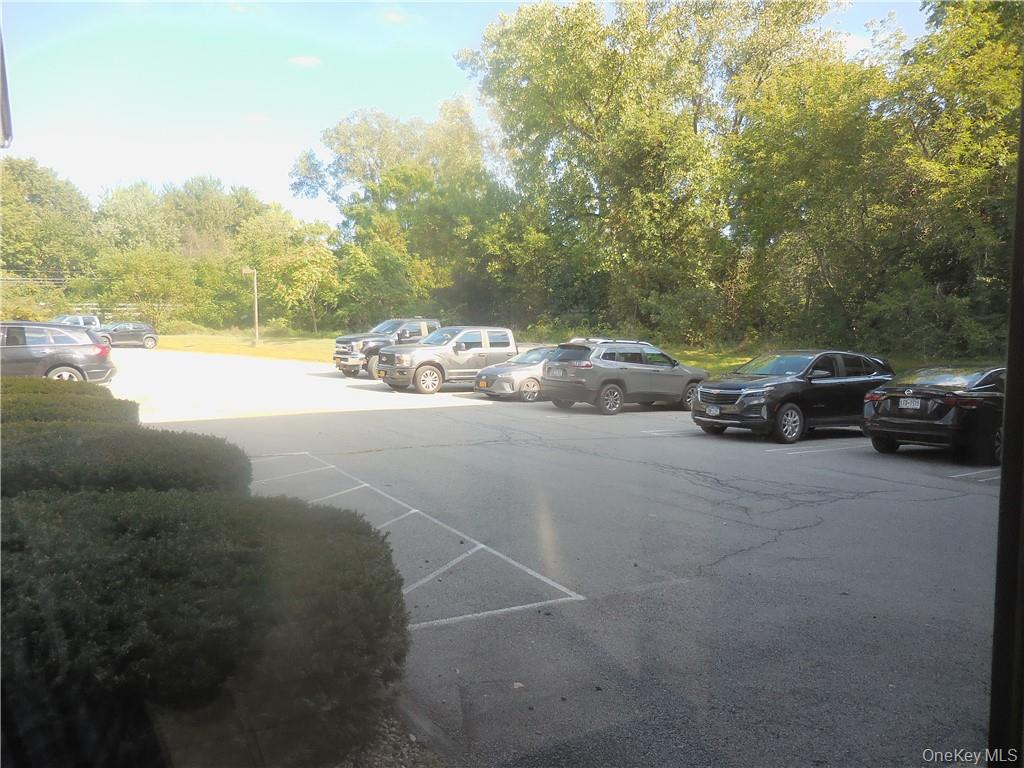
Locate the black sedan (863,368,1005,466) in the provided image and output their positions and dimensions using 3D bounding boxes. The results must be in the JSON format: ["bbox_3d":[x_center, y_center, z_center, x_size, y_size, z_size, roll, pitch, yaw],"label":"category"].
[{"bbox_3d":[7.852,0.467,12.627,4.640,1.446,1.816,-2,5,-39],"label":"black sedan"}]

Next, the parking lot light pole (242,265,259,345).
[{"bbox_3d":[-20.972,-6.237,59.489,1.200,6.150,0.400,-1,5,-35],"label":"parking lot light pole"}]

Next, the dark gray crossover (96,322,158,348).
[{"bbox_3d":[-25.084,-3.119,47.898,4.350,1.600,1.800,-2,5,-40],"label":"dark gray crossover"}]

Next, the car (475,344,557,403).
[{"bbox_3d":[1.083,-0.334,20.904,4.490,1.455,1.820,-1,5,-36],"label":"car"}]

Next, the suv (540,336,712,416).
[{"bbox_3d":[2.862,-0.221,18.367,4.650,1.700,1.859,-1,5,-35],"label":"suv"}]

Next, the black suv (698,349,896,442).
[{"bbox_3d":[5.581,0.151,14.608,4.650,1.660,1.843,-1,5,-35],"label":"black suv"}]

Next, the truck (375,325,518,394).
[{"bbox_3d":[-1.182,-0.779,22.727,5.900,1.950,2.030,-1,5,-34],"label":"truck"}]

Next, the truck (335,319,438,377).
[{"bbox_3d":[-3.610,-1.280,27.811,6.100,2.070,2.030,-2,5,-38],"label":"truck"}]

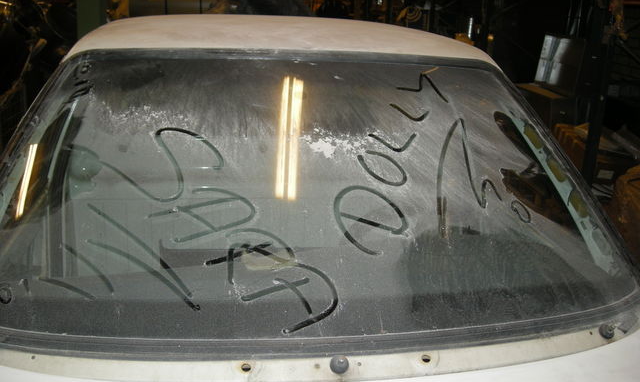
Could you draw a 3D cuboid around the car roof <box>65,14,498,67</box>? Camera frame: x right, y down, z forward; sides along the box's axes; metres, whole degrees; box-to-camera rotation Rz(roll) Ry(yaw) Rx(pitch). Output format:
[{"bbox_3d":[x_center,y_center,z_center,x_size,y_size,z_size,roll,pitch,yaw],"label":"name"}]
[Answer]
[{"bbox_3d":[-0.158,-0.530,2.180,1.140,0.120,1.100,0,16,-9],"label":"car roof"}]

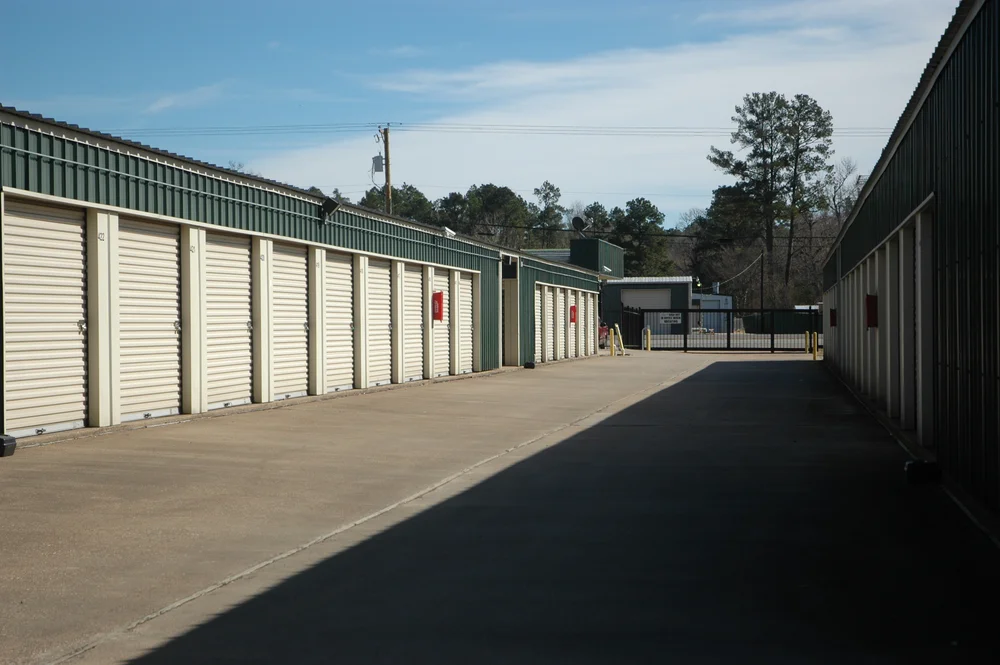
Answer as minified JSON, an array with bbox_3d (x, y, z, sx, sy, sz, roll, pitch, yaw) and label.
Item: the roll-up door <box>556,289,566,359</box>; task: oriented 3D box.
[{"bbox_3d":[1.838,-0.244,60.698,0.100,2.134,2.440,-1,0,8],"label":"roll-up door"}]

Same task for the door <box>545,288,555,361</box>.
[{"bbox_3d":[1.403,-0.235,57.681,0.100,2.134,2.440,-1,0,8],"label":"door"}]

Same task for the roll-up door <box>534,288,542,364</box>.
[{"bbox_3d":[0.967,-0.226,54.665,0.100,2.134,2.440,-1,0,8],"label":"roll-up door"}]

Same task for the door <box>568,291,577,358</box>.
[{"bbox_3d":[2.274,-0.253,63.715,0.100,2.134,2.440,-1,0,8],"label":"door"}]

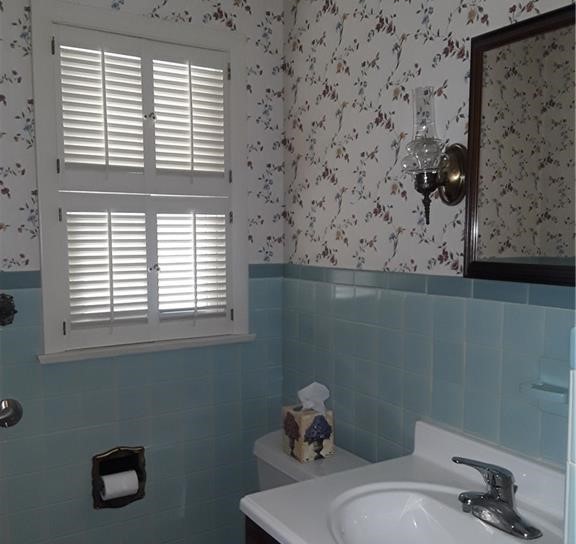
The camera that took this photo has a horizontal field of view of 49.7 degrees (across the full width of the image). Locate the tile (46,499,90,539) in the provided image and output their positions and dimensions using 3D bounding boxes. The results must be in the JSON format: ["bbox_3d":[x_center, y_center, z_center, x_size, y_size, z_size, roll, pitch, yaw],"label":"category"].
[{"bbox_3d":[-0.681,0.747,1.881,0.107,0.107,0.010,-2,4,-32],"label":"tile"}]

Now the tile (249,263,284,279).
[{"bbox_3d":[-0.079,-0.003,2.215,0.140,0.053,0.010,-2,4,-32],"label":"tile"}]

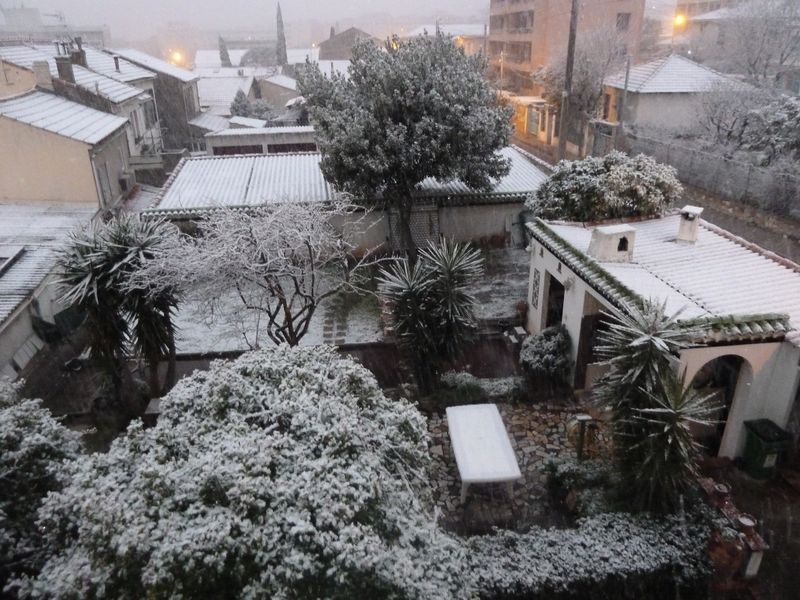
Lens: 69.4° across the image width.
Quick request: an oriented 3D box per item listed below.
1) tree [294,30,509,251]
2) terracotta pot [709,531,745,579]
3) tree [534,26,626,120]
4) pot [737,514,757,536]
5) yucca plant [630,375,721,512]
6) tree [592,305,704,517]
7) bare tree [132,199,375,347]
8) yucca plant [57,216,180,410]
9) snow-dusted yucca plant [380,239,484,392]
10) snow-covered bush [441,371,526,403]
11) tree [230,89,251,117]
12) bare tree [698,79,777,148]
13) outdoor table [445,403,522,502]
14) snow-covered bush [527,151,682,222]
[{"bbox_3d":[0.311,-4.826,19.627,6.500,7.400,6.200,-1,22,1],"label":"tree"},{"bbox_3d":[4.989,3.913,8.754,0.500,0.580,0.500,15,27,34],"label":"terracotta pot"},{"bbox_3d":[15.533,-19.341,50.000,7.200,8.000,6.500,5,23,16],"label":"tree"},{"bbox_3d":[5.357,3.493,8.902,0.230,0.190,0.230,14,27,34],"label":"pot"},{"bbox_3d":[4.598,2.540,9.515,1.250,2.450,1.250,11,26,28],"label":"yucca plant"},{"bbox_3d":[4.168,1.950,9.588,1.700,3.600,1.600,9,25,25],"label":"tree"},{"bbox_3d":[-3.343,-0.389,12.868,4.900,3.400,4.100,-7,23,-14],"label":"bare tree"},{"bbox_3d":[-6.527,0.415,13.518,2.400,4.100,2.100,-13,25,-26],"label":"yucca plant"},{"bbox_3d":[0.690,0.510,13.044,2.150,3.550,2.000,0,23,3],"label":"snow-dusted yucca plant"},{"bbox_3d":[1.968,1.978,13.553,1.900,0.500,0.750,-1,22,0],"label":"snow-covered bush"},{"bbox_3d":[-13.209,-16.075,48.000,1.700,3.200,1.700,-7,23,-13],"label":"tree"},{"bbox_3d":[16.340,-8.885,27.818,3.300,3.300,3.100,11,25,27],"label":"bare tree"},{"bbox_3d":[1.539,2.970,11.105,1.030,0.720,2.285,-2,22,-2],"label":"outdoor table"},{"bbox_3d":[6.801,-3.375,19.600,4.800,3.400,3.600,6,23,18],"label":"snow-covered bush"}]

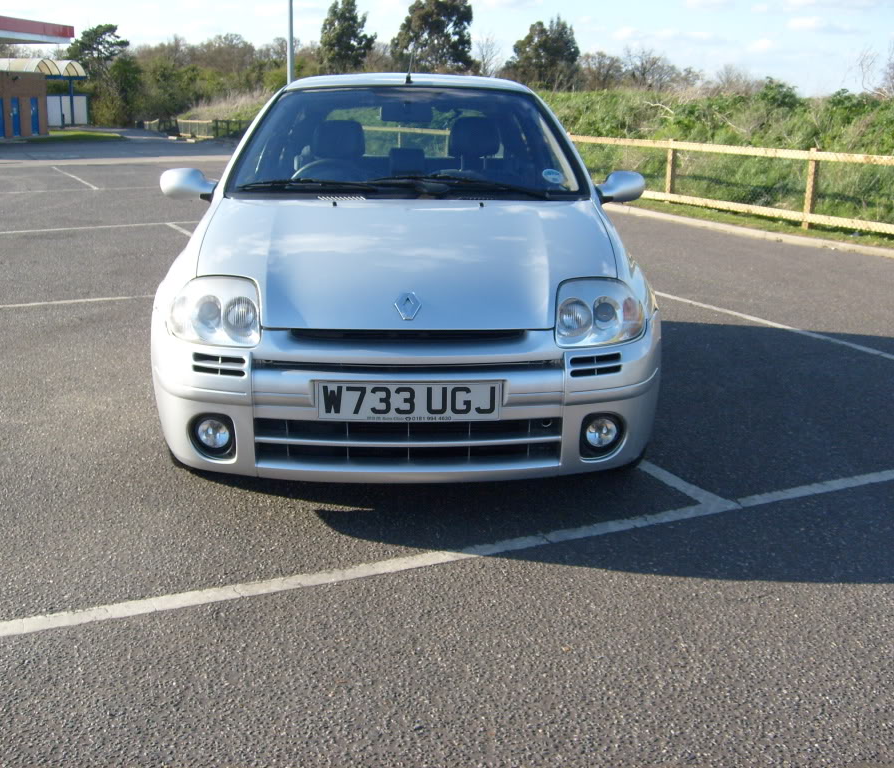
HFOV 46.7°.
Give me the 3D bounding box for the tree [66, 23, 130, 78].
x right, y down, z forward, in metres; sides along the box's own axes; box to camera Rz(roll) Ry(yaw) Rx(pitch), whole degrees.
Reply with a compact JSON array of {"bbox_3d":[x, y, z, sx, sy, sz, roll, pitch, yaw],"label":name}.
[{"bbox_3d":[-24.610,-22.016,73.821,4.510,7.120,4.510,-5,16,-17],"label":"tree"}]

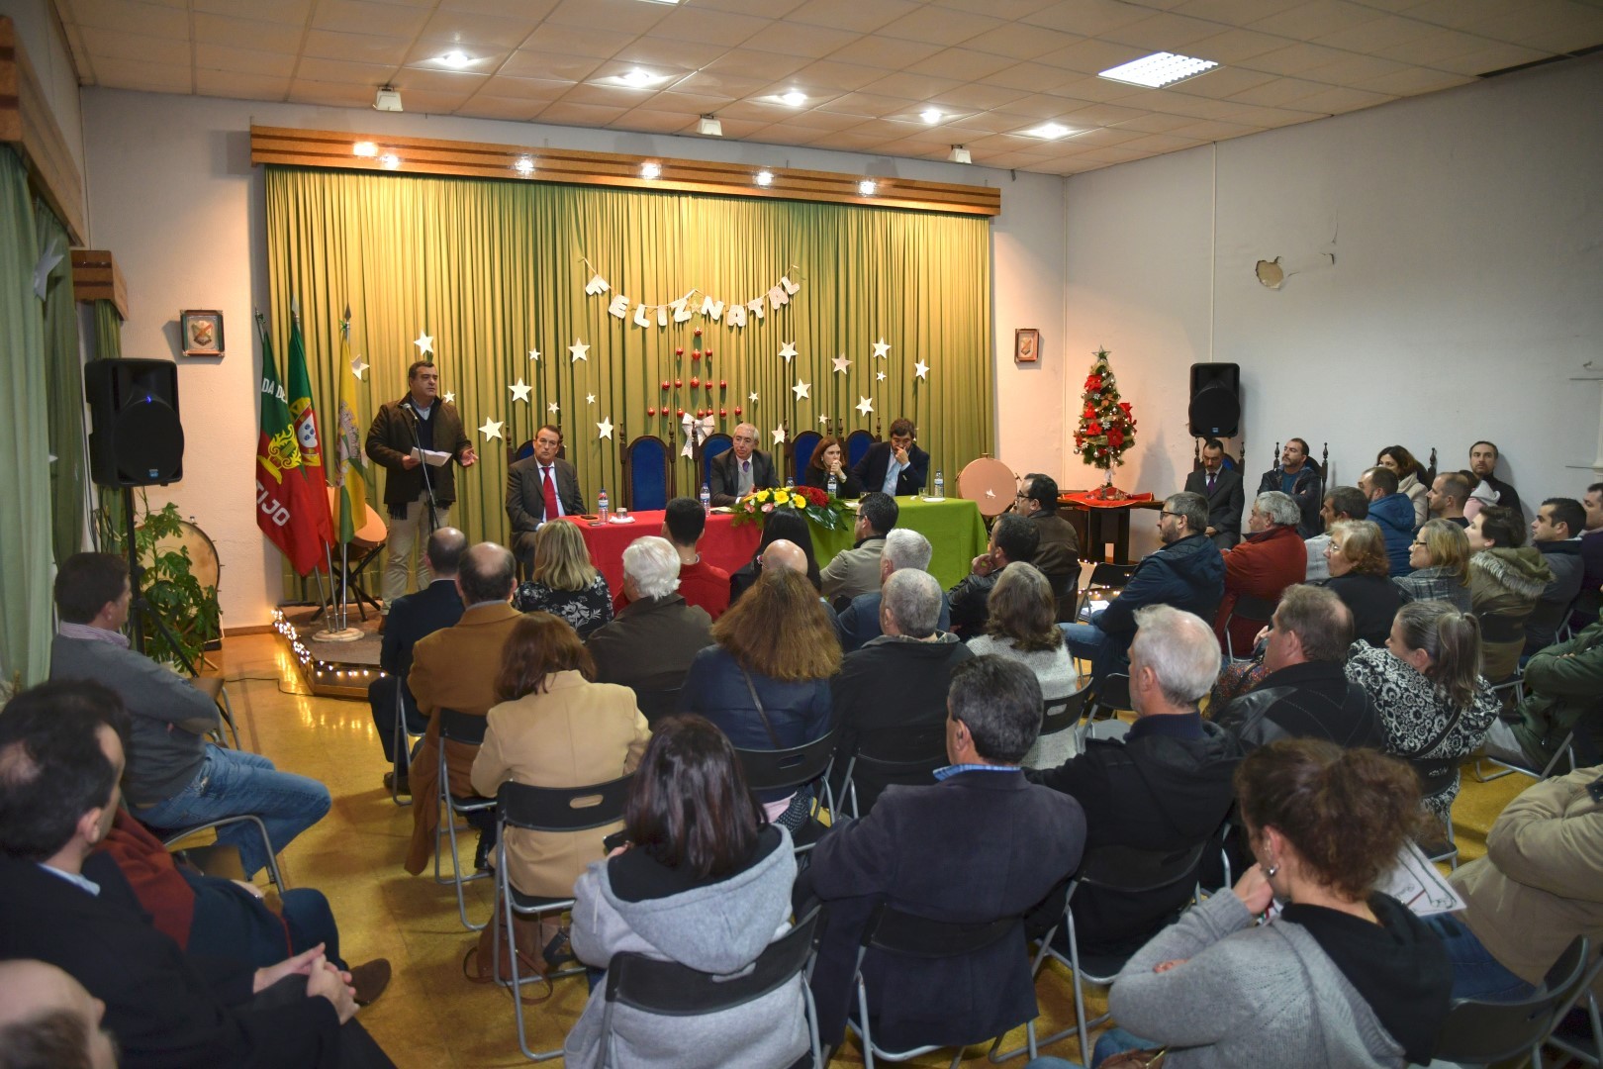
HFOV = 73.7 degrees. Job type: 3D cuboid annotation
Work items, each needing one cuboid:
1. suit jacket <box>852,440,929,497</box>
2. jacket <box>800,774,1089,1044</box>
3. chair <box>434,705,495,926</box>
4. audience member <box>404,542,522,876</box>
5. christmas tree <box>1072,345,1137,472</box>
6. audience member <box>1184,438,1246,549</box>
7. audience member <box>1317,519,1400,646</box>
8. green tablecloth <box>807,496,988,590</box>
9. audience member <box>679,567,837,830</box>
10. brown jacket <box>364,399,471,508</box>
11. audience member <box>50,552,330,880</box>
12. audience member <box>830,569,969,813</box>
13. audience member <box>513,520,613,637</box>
[{"bbox_3d":[0.716,-0.354,8.393,0.550,0.645,0.430,-4,9,-21],"label":"suit jacket"},{"bbox_3d":[0.310,0.781,2.359,0.590,0.640,0.440,-3,9,-17],"label":"jacket"},{"bbox_3d":[-1.069,0.910,3.832,0.460,0.780,0.460,-6,10,-29],"label":"chair"},{"bbox_3d":[-1.113,0.648,3.863,0.600,1.280,0.780,-6,10,-29],"label":"audience member"},{"bbox_3d":[2.565,-1.013,9.015,0.540,1.110,0.540,-5,10,-28],"label":"christmas tree"},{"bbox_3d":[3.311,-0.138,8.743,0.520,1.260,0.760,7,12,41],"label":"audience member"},{"bbox_3d":[2.070,0.535,4.529,0.520,1.230,0.800,-7,11,-40],"label":"audience member"},{"bbox_3d":[0.536,0.120,7.912,1.550,0.700,0.740,-4,10,-26],"label":"green tablecloth"},{"bbox_3d":[-0.142,0.703,3.412,0.520,1.260,0.800,-4,9,-25],"label":"audience member"},{"bbox_3d":[-2.465,-0.532,6.875,0.620,0.720,0.400,-6,10,-29],"label":"brown jacket"},{"bbox_3d":[-1.910,0.679,3.408,0.820,1.290,0.550,-6,10,-36],"label":"audience member"},{"bbox_3d":[0.246,0.729,3.525,0.530,1.306,0.780,-4,10,-26],"label":"audience member"},{"bbox_3d":[-1.104,0.516,4.990,0.490,1.210,0.760,-6,10,-29],"label":"audience member"}]

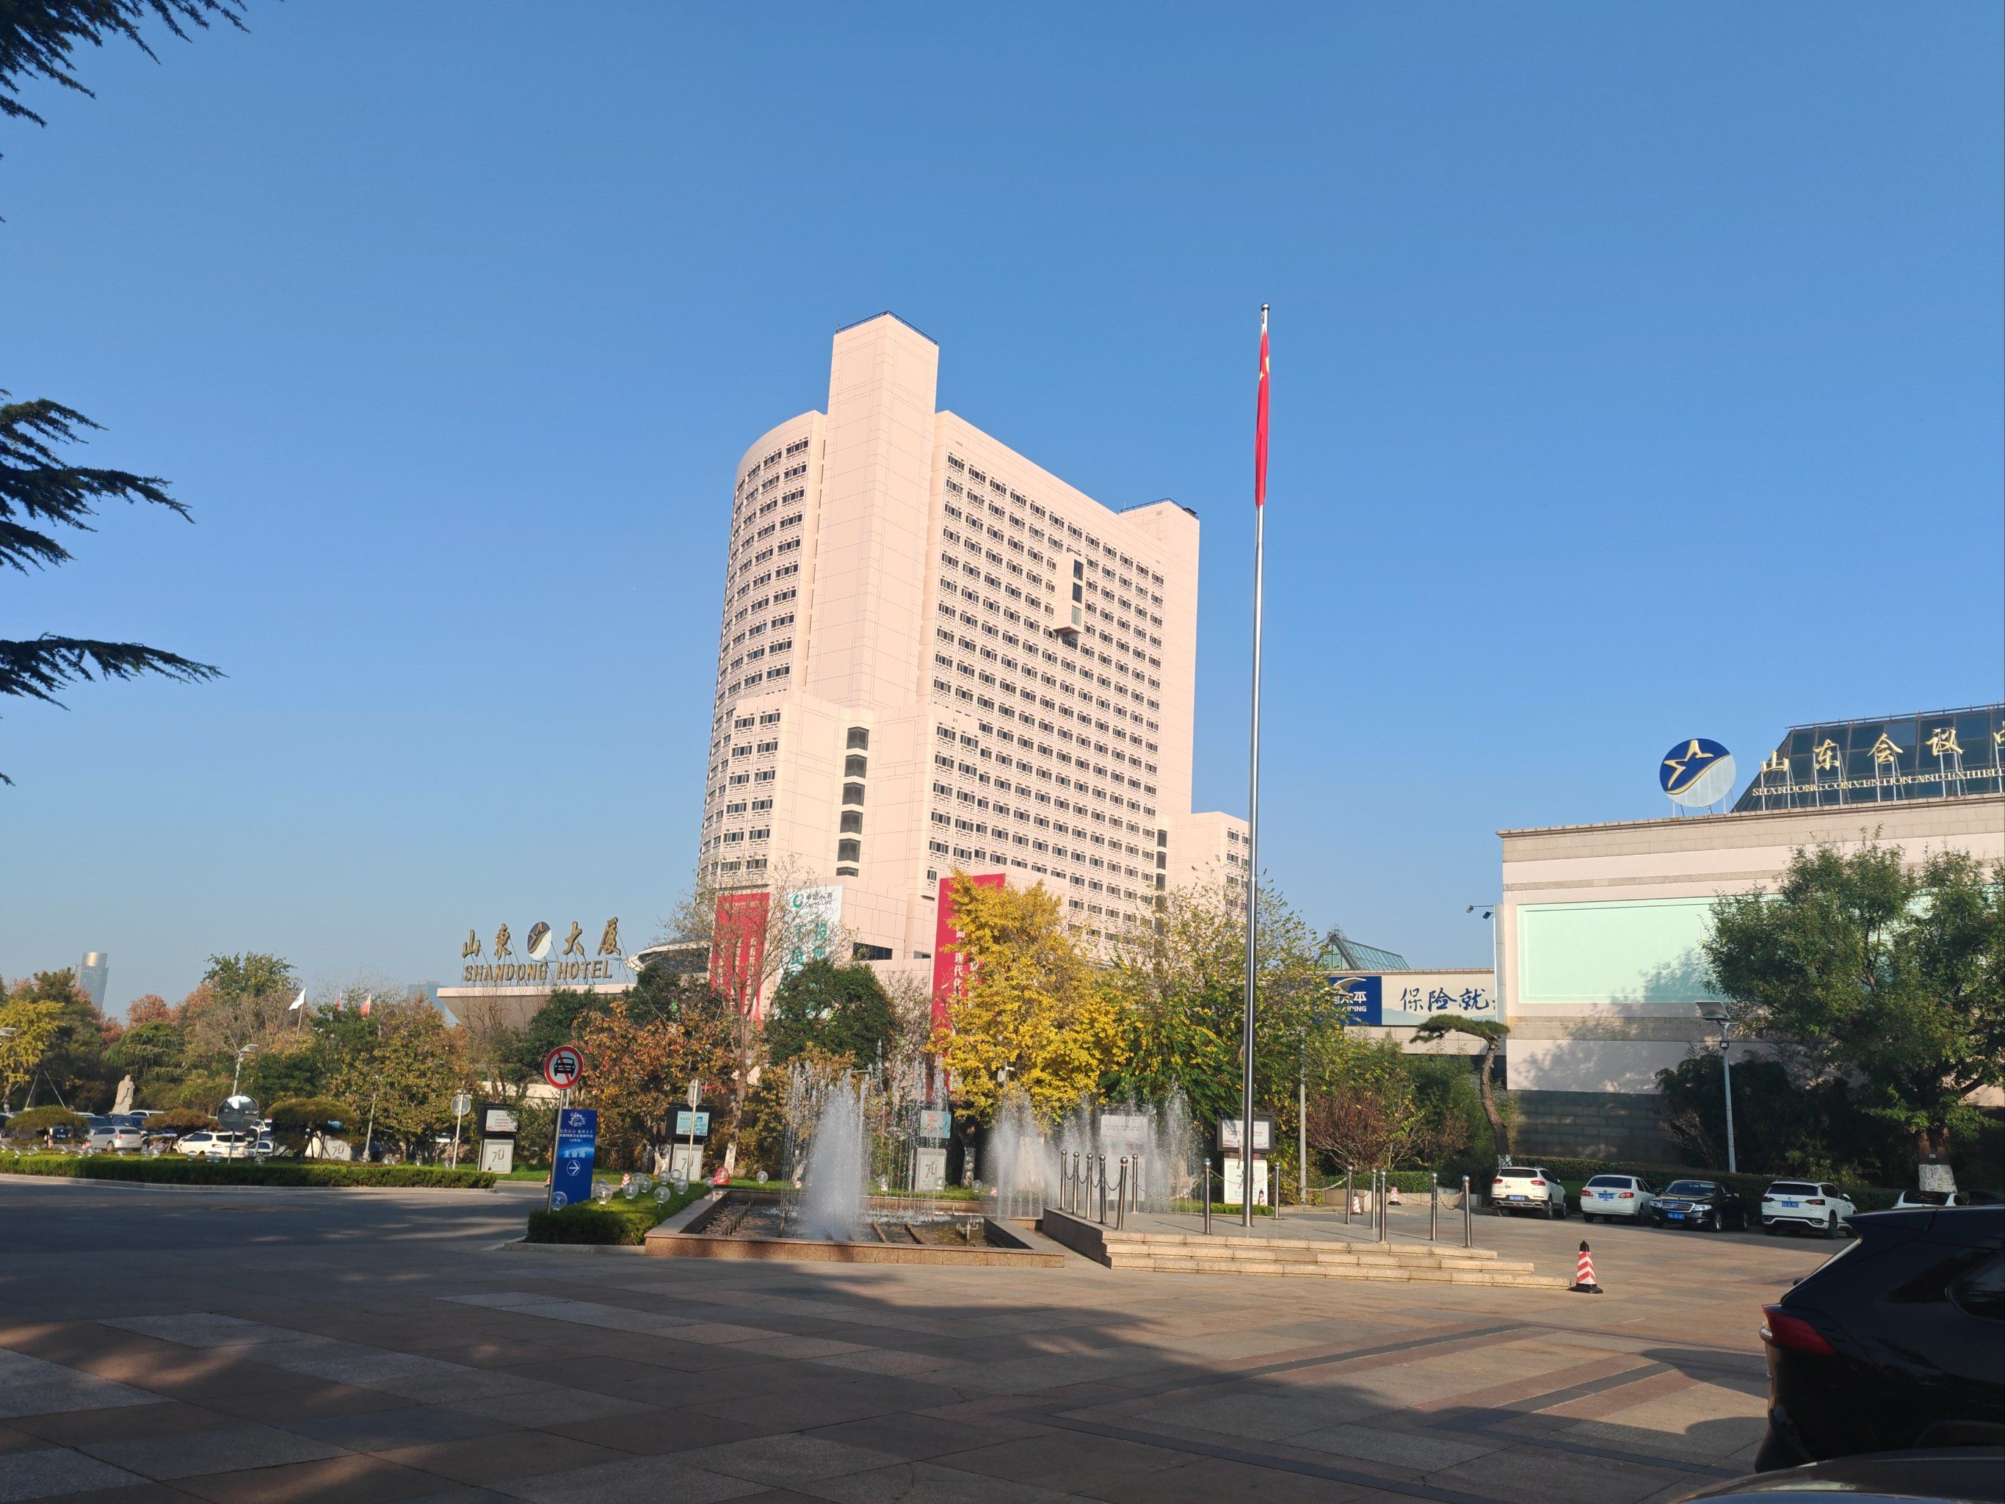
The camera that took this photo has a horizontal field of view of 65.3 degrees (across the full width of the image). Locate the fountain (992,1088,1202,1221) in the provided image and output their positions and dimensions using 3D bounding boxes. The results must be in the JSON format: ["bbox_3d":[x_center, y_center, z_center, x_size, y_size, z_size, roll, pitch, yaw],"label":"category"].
[{"bbox_3d":[2.133,8.941,35.200,4.600,2.700,3.500,2,-13,4],"label":"fountain"}]

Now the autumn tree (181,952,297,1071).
[{"bbox_3d":[-66.053,24.367,135.000,8.800,14.500,8.800,9,-14,-24],"label":"autumn tree"}]

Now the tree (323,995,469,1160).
[{"bbox_3d":[-29.885,15.924,77.000,6.300,7.800,6.300,8,-14,-20],"label":"tree"}]

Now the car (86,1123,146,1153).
[{"bbox_3d":[-56.015,24.286,98.284,4.400,1.500,1.760,-7,-17,36],"label":"car"}]

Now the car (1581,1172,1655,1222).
[{"bbox_3d":[21.978,15.966,56.000,1.760,1.480,4.540,1,-13,10],"label":"car"}]

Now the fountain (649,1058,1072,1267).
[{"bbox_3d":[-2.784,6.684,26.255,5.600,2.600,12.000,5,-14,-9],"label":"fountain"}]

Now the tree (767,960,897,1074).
[{"bbox_3d":[-6.018,10.921,54.871,4.580,7.400,4.580,5,-14,-5],"label":"tree"}]

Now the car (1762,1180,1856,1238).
[{"bbox_3d":[26.414,14.988,51.400,1.860,1.660,4.600,0,-13,13],"label":"car"}]

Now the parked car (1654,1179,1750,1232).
[{"bbox_3d":[20.749,13.461,46.530,1.840,1.470,4.880,-7,-17,37],"label":"parked car"}]

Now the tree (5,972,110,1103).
[{"bbox_3d":[-73.240,22.598,121.369,8.250,11.620,8.250,11,-16,-29],"label":"tree"}]

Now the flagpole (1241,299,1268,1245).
[{"bbox_3d":[4.612,-0.305,28.297,0.320,17.110,0.320,1,-13,9],"label":"flagpole"}]

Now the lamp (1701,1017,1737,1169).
[{"bbox_3d":[26.636,13.310,58.000,1.150,7.200,0.600,1,-13,10],"label":"lamp"}]

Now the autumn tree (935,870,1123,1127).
[{"bbox_3d":[0.893,8.804,49.657,5.840,9.830,5.840,3,-14,2],"label":"autumn tree"}]

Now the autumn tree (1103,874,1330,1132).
[{"bbox_3d":[6.537,8.469,47.637,6.710,9.660,6.710,1,-14,8],"label":"autumn tree"}]

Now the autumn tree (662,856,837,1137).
[{"bbox_3d":[-8.448,8.730,52.226,5.680,10.410,5.680,5,-14,-8],"label":"autumn tree"}]

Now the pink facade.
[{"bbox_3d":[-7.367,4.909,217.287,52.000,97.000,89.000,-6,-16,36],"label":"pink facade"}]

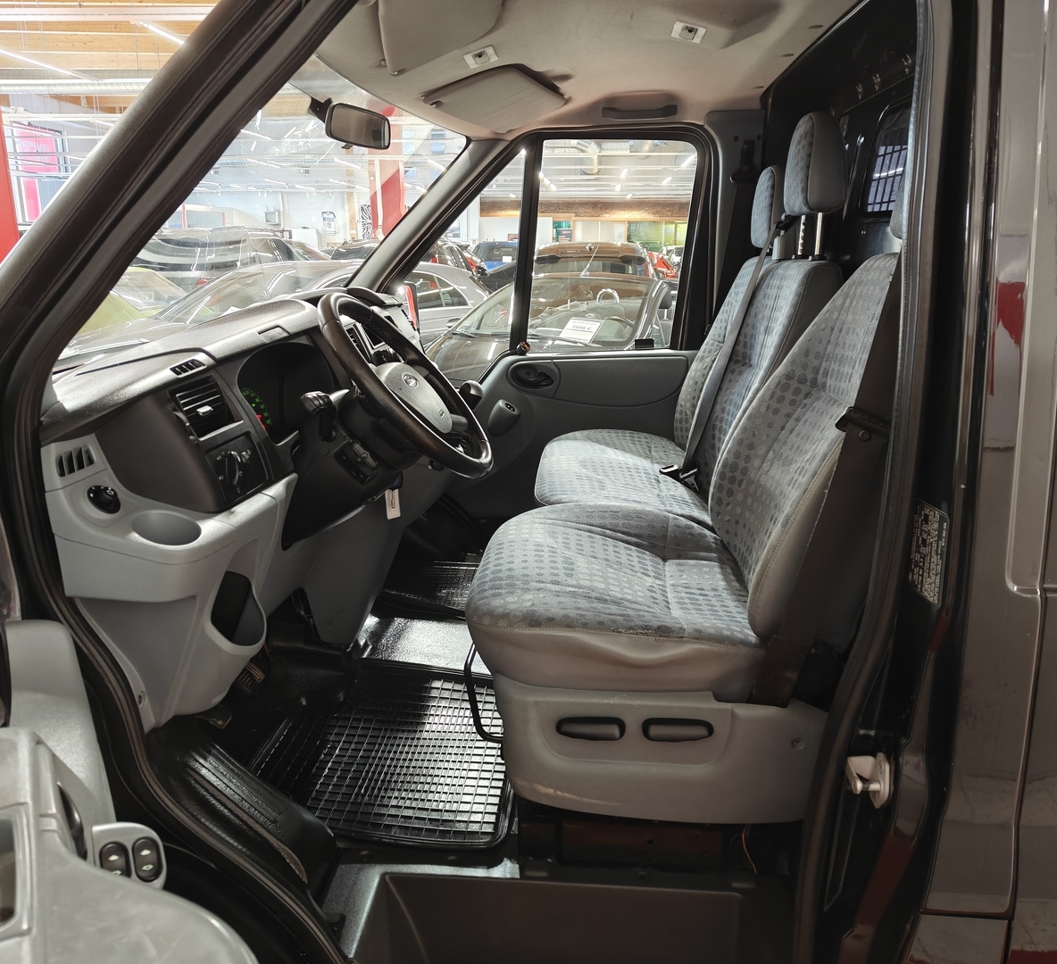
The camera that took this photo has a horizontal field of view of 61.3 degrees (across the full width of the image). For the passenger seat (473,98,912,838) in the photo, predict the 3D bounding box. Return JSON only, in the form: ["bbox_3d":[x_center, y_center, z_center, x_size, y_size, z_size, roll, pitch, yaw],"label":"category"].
[{"bbox_3d":[0.282,-0.055,1.464,0.780,1.046,0.530,0,14,2],"label":"passenger seat"}]

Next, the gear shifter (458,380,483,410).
[{"bbox_3d":[-0.131,-0.146,1.862,0.071,0.125,0.056,0,14,2],"label":"gear shifter"}]

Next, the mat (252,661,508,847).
[{"bbox_3d":[-0.242,0.479,1.619,0.454,0.046,0.566,0,14,2],"label":"mat"}]

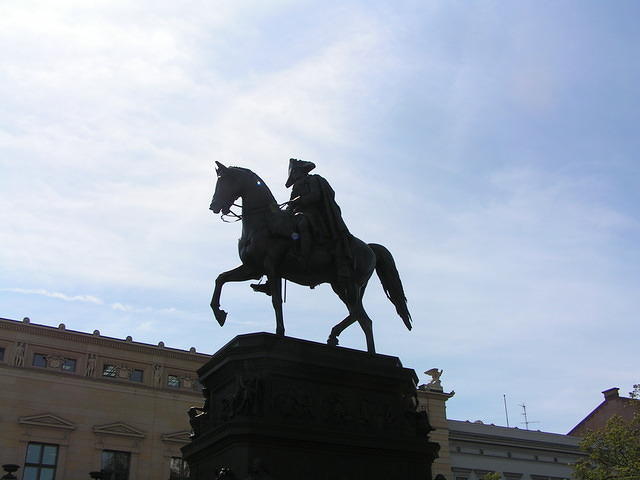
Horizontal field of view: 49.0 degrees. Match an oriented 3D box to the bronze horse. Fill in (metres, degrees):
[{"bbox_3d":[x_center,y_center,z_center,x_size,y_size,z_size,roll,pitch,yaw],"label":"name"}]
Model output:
[{"bbox_3d":[-0.138,0.396,18.360,5.800,5.750,1.850,14,-31,-24],"label":"bronze horse"}]

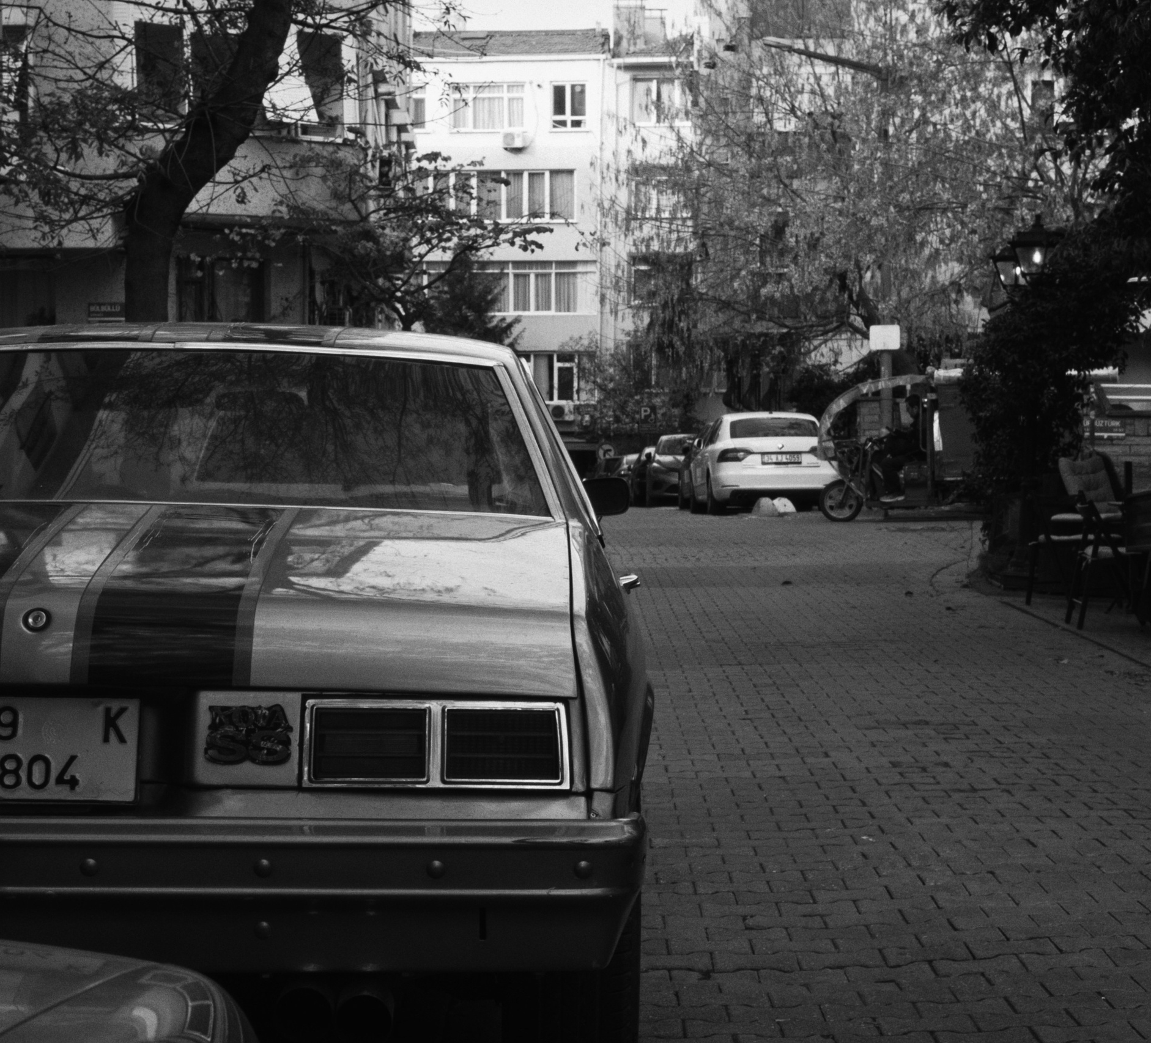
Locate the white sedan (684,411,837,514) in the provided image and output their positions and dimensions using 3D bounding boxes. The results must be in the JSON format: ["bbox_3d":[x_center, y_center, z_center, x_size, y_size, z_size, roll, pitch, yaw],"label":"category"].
[{"bbox_3d":[2.700,-0.860,33.000,1.840,1.465,4.750,0,2,-1],"label":"white sedan"}]

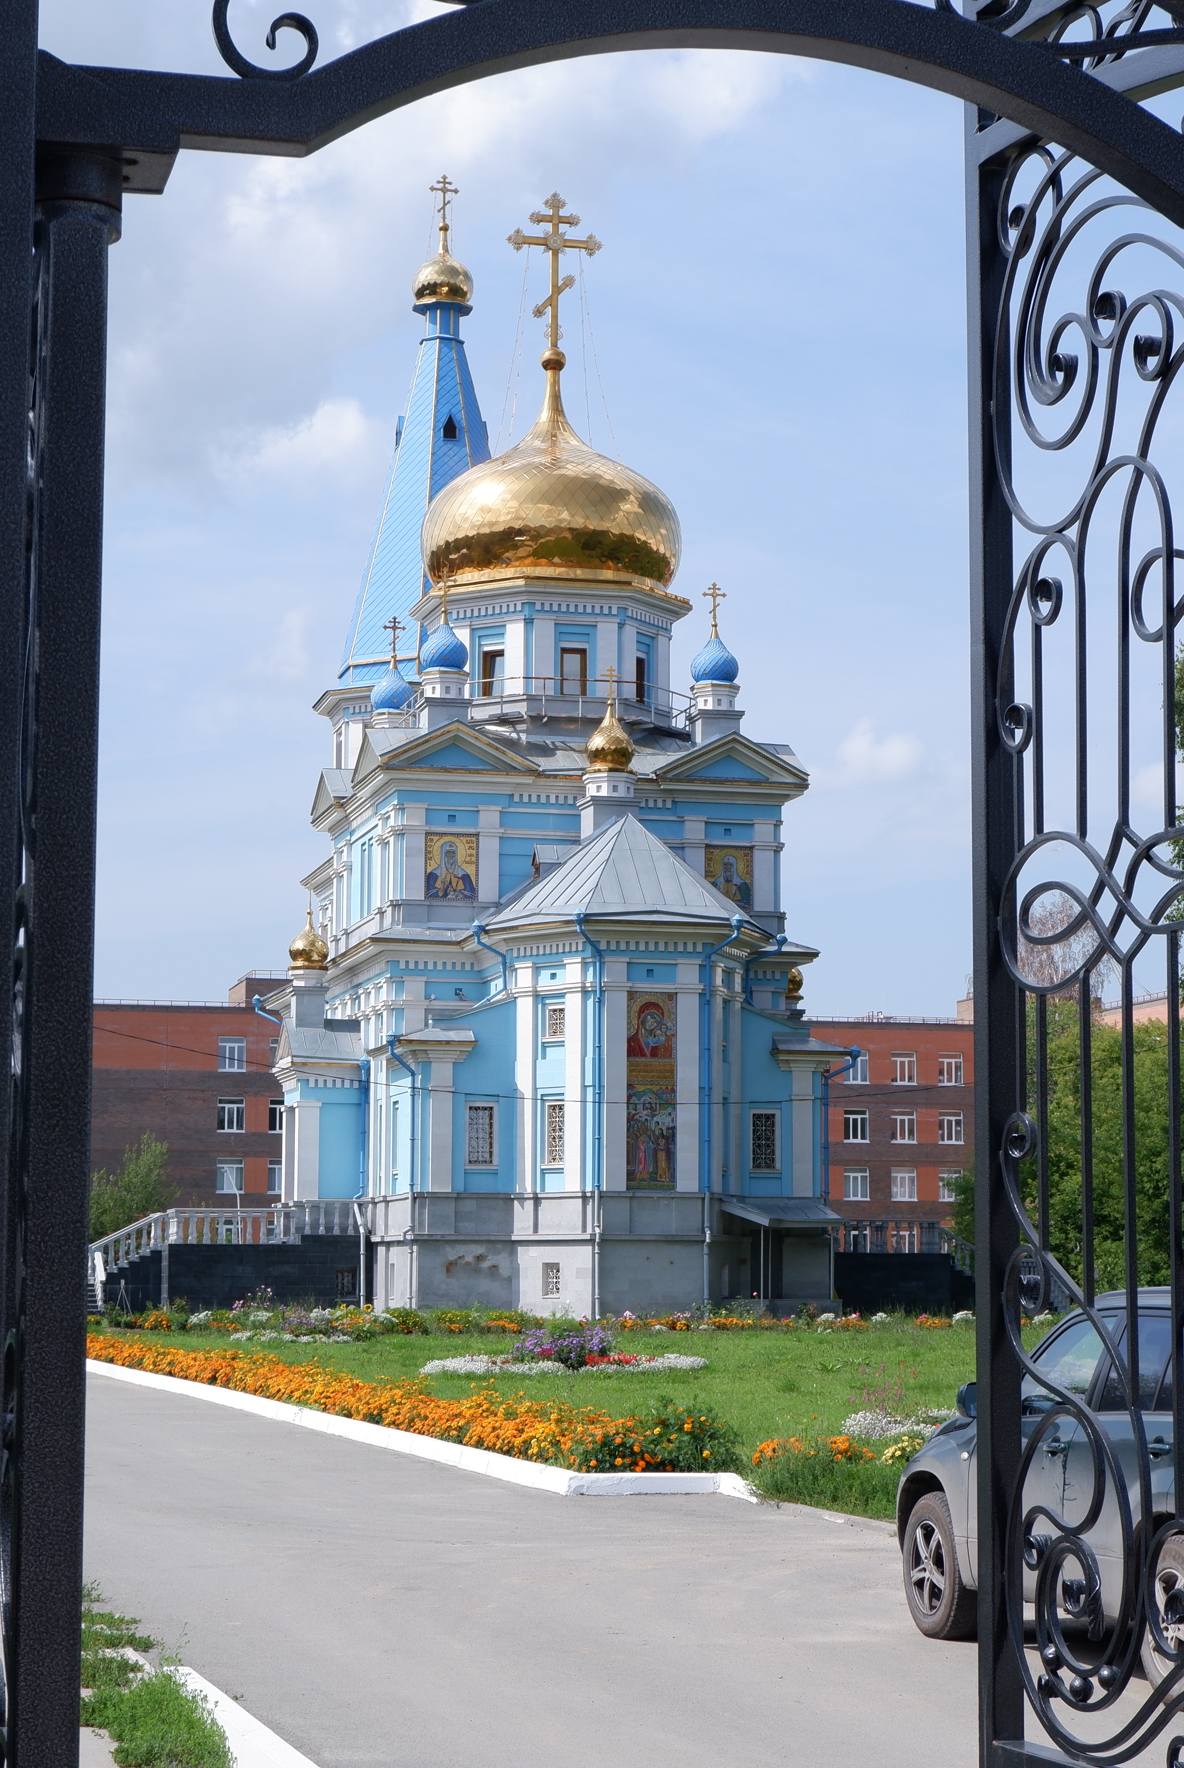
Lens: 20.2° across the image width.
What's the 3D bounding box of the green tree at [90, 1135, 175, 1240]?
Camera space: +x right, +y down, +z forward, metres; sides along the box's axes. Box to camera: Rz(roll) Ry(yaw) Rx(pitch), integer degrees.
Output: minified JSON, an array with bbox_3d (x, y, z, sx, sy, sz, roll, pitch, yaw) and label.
[{"bbox_3d":[-16.549,11.674,117.410,3.540,5.605,3.540,2,-6,-14],"label":"green tree"}]

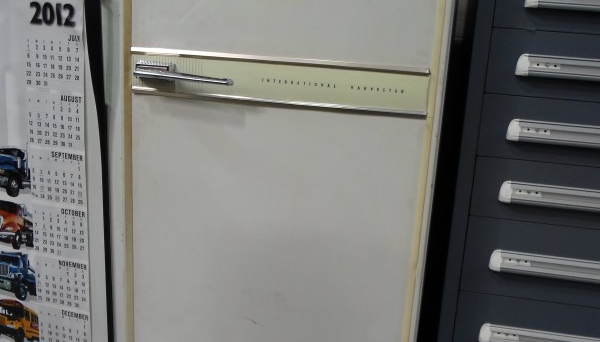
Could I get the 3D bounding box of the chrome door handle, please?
[{"bbox_3d":[-0.214,-0.182,1.071,0.197,0.034,0.043,6,13,12],"label":"chrome door handle"}]

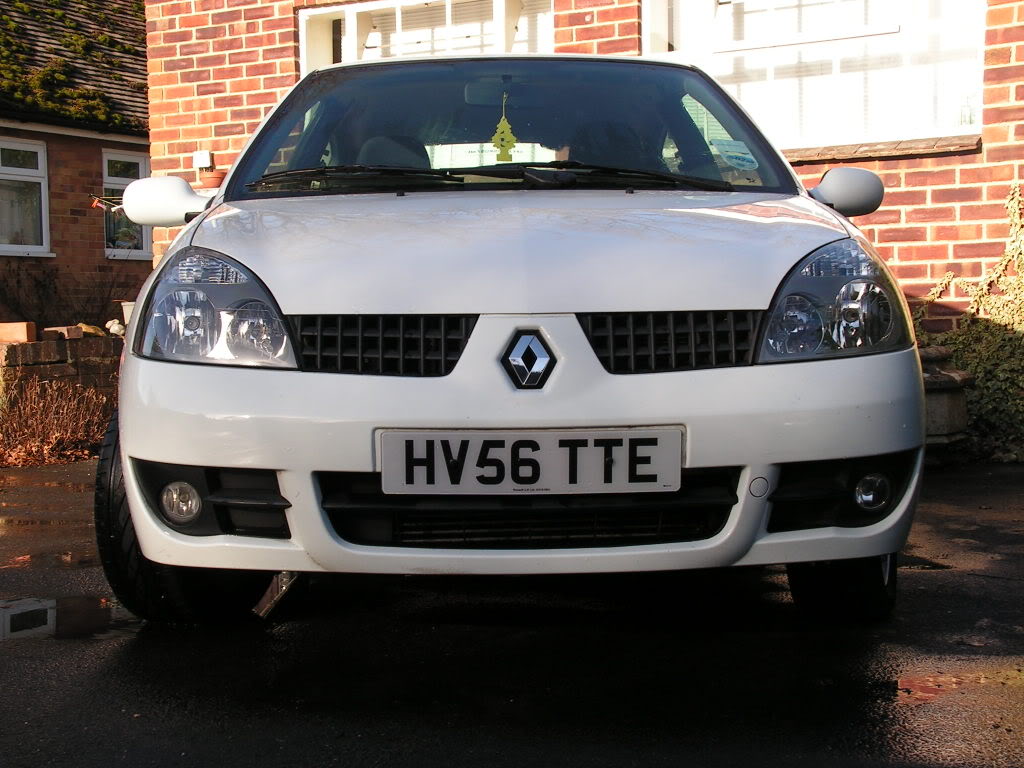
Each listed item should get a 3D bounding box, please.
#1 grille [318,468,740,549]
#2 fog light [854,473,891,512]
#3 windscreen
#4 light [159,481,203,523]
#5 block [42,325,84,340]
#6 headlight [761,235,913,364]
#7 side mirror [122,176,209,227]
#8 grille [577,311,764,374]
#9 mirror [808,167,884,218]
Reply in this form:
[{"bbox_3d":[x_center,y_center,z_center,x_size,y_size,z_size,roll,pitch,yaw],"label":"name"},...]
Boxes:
[{"bbox_3d":[0.031,0.223,2.885,0.745,0.140,0.090,-1,2,-1],"label":"grille"},{"bbox_3d":[0.680,0.205,3.070,0.073,0.078,0.055,-1,2,-1],"label":"fog light"},{"bbox_3d":[0.000,-0.627,4.130,1.410,0.150,0.840,-1,36,-1],"label":"windscreen"},{"bbox_3d":[-0.618,0.221,3.040,0.077,0.080,0.055,-1,2,-1],"label":"light"},{"bbox_3d":[-2.511,-0.285,9.100,0.215,0.068,0.105,1,3,35],"label":"block"},{"bbox_3d":[0.608,-0.155,3.085,0.345,0.235,0.310,-1,2,-1],"label":"headlight"},{"bbox_3d":[-0.871,-0.459,4.090,0.212,0.127,0.125,-1,2,-1],"label":"side mirror"},{"bbox_3d":[0.283,-0.074,2.910,0.337,0.114,0.075,-1,-6,-1],"label":"grille"},{"bbox_3d":[0.847,-0.489,4.130,0.200,0.130,0.125,-1,2,-1],"label":"mirror"}]

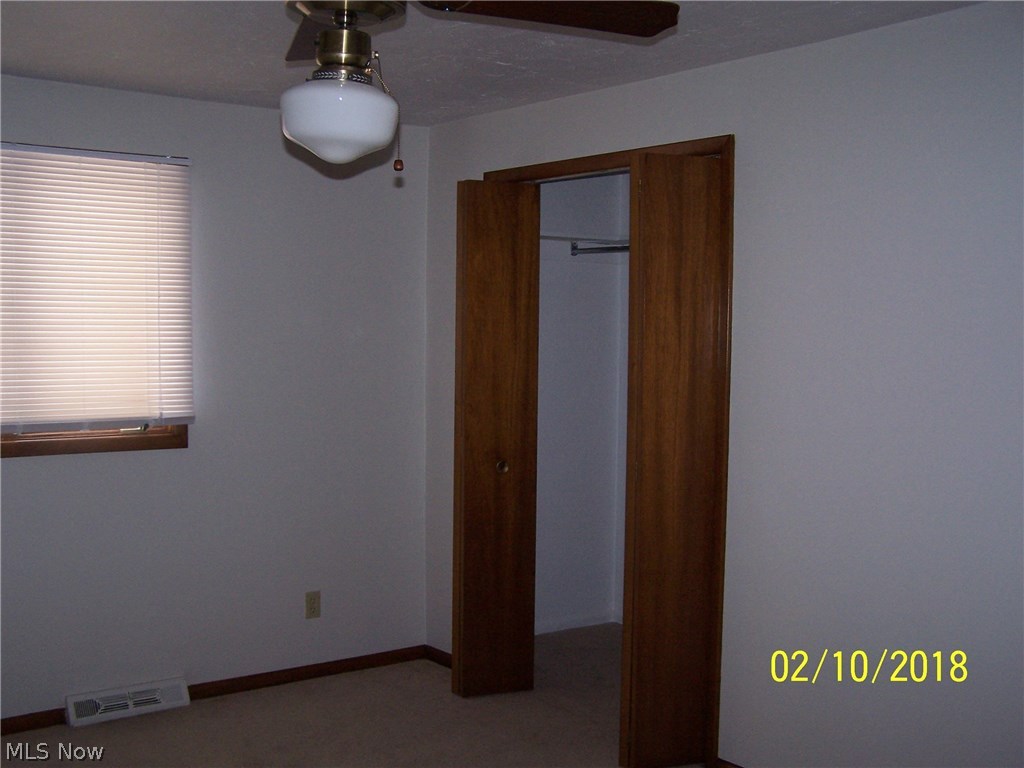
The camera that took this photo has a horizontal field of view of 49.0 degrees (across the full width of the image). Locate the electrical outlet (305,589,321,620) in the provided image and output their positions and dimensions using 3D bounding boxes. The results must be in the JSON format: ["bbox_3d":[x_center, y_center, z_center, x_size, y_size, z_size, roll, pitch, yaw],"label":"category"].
[{"bbox_3d":[-0.845,0.939,4.774,0.070,0.115,0.008,-1,3,-38],"label":"electrical outlet"}]

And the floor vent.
[{"bbox_3d":[-1.455,1.210,4.284,0.455,0.102,0.058,-1,3,-38],"label":"floor vent"}]

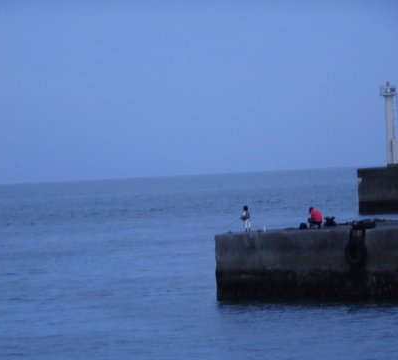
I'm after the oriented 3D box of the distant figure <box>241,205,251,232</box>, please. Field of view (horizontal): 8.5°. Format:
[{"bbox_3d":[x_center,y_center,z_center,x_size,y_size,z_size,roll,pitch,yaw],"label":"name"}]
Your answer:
[{"bbox_3d":[2.198,1.808,125.000,0.410,1.250,0.380,-3,0,-13],"label":"distant figure"}]

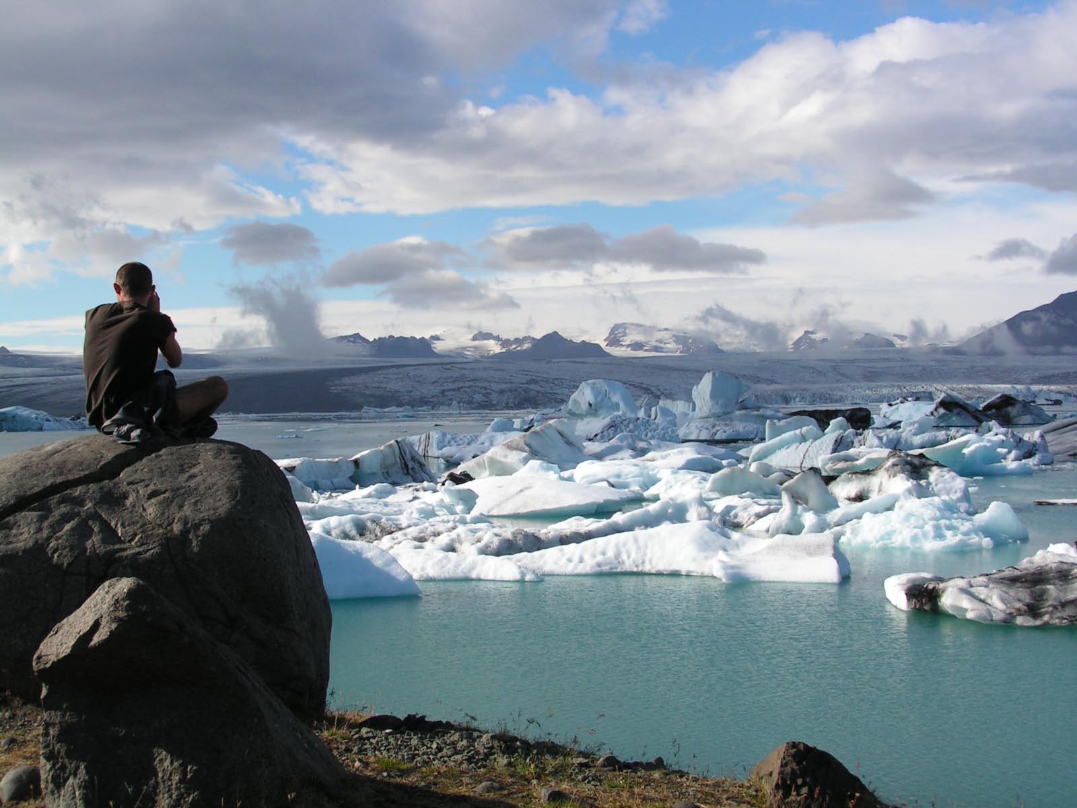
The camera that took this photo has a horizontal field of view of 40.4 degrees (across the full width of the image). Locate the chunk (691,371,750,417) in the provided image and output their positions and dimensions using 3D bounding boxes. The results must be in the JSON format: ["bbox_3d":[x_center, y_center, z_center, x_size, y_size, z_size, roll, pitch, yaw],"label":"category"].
[{"bbox_3d":[21.427,-1.188,172.000,6.820,5.400,5.500,0,0,7],"label":"chunk"}]

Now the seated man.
[{"bbox_3d":[-1.857,-0.259,7.100,0.640,0.860,0.660,0,0,14],"label":"seated man"}]

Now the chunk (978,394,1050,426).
[{"bbox_3d":[78.370,0.967,240.000,11.670,5.060,8.500,-1,0,18],"label":"chunk"}]

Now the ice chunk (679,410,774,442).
[{"bbox_3d":[21.605,2.513,168.000,10.770,3.540,7.500,0,0,7],"label":"ice chunk"}]

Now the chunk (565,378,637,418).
[{"bbox_3d":[7.931,-0.692,185.000,9.180,4.850,7.500,0,0,2],"label":"chunk"}]

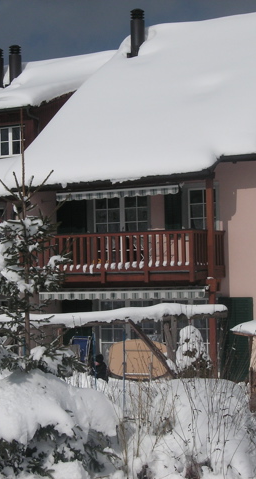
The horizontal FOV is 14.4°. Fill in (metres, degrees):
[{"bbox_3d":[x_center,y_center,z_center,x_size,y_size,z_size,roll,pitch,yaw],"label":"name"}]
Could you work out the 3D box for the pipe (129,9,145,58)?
[{"bbox_3d":[0.297,-6.294,30.985,0.426,1.534,0.426,-1,-2,0],"label":"pipe"}]

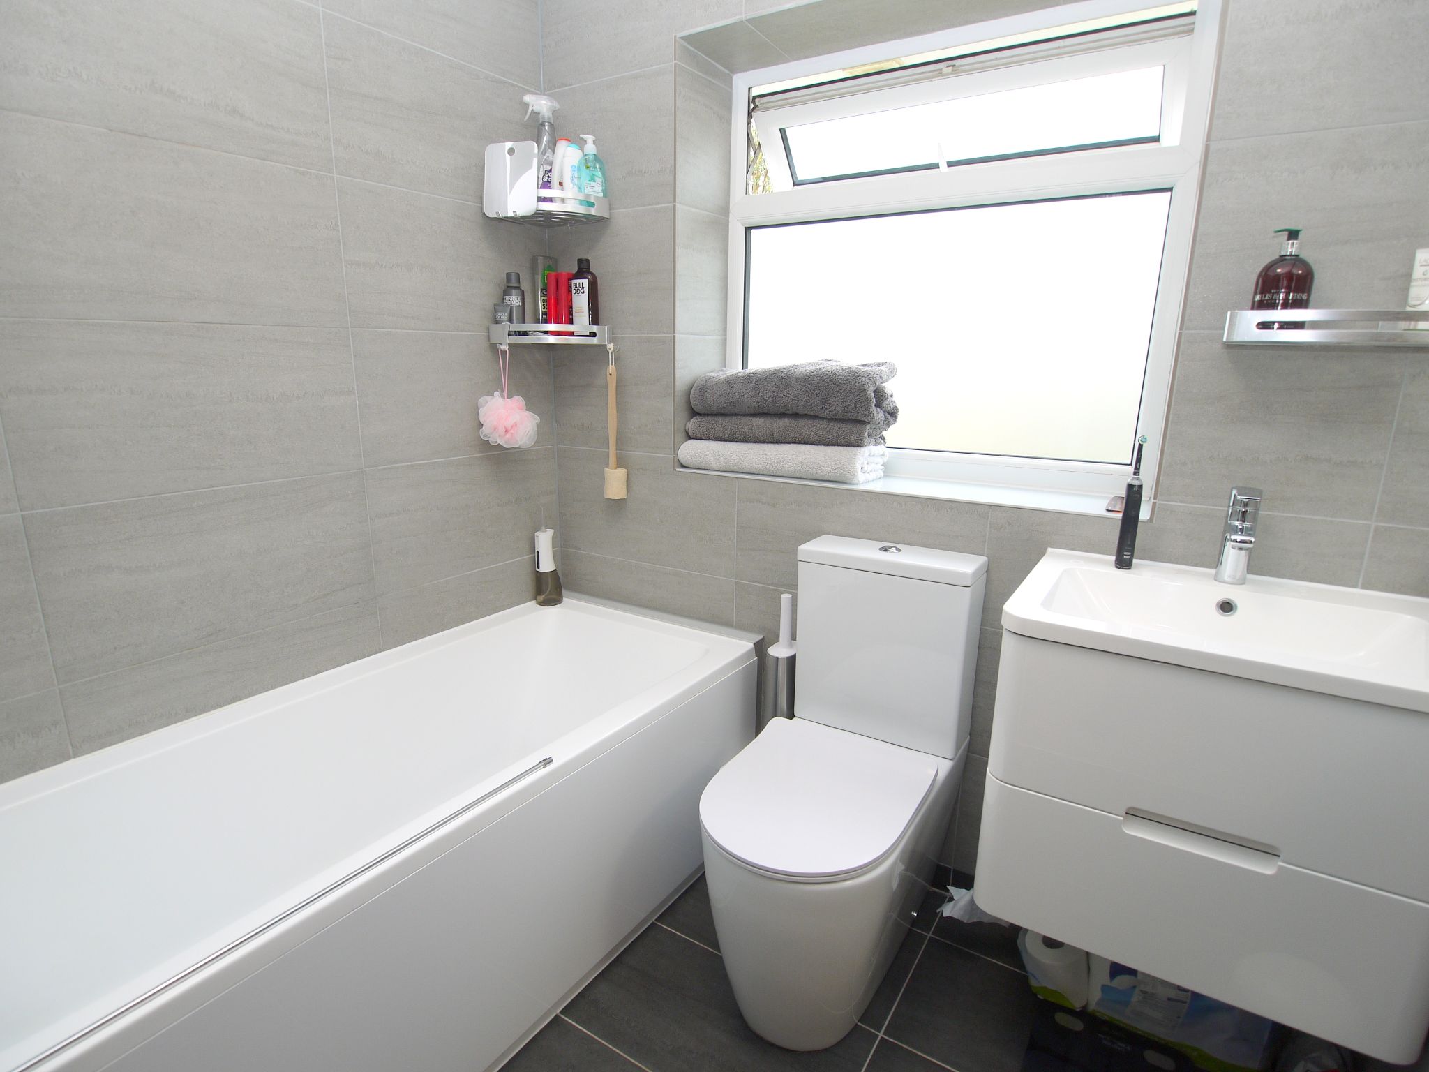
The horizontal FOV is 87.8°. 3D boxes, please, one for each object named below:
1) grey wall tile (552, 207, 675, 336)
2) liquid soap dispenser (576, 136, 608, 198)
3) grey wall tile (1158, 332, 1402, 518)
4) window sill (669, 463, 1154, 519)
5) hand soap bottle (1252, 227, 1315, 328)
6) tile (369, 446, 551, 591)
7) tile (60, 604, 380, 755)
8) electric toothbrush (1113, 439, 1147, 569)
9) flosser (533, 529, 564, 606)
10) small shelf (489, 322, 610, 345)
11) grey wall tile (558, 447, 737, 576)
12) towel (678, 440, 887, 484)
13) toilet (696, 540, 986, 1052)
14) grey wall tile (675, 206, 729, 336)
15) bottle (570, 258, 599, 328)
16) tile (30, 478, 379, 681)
[{"bbox_3d":[-0.272,-0.673,1.919,0.424,0.300,0.010,9,16,32],"label":"grey wall tile"},{"bbox_3d":[-0.305,-0.893,1.839,0.074,0.180,0.048,-6,15,-25],"label":"liquid soap dispenser"},{"bbox_3d":[0.931,-0.185,1.239,0.303,0.300,0.010,9,16,32],"label":"grey wall tile"},{"bbox_3d":[0.407,-0.127,1.742,1.063,0.015,0.237,9,16,32],"label":"window sill"},{"bbox_3d":[0.889,-0.393,1.157,0.074,0.160,0.050,9,16,31],"label":"hand soap bottle"},{"bbox_3d":[-0.623,-0.060,1.943,0.010,0.302,0.588,9,16,32],"label":"tile"},{"bbox_3d":[-0.943,0.265,1.502,0.010,0.136,0.590,9,16,32],"label":"tile"},{"bbox_3d":[0.752,-0.056,1.332,0.032,0.236,0.034,5,14,16],"label":"electric toothbrush"},{"bbox_3d":[-0.473,0.084,2.120,0.065,0.215,0.083,14,19,43],"label":"flosser"},{"bbox_3d":[-0.433,-0.533,1.973,0.311,0.047,0.220,-2,14,-12],"label":"small shelf"},{"bbox_3d":[-0.200,-0.076,2.025,0.609,0.302,0.010,9,16,32],"label":"grey wall tile"},{"bbox_3d":[0.174,-0.207,1.900,0.480,0.084,0.195,9,16,32],"label":"towel"},{"bbox_3d":[0.235,0.491,1.481,0.370,0.845,0.640,9,16,31],"label":"toilet"},{"bbox_3d":[-0.033,-0.671,1.921,0.010,0.302,0.252,9,16,32],"label":"grey wall tile"},{"bbox_3d":[-0.339,-0.616,1.931,0.073,0.200,0.058,6,15,22],"label":"bottle"},{"bbox_3d":[-0.944,0.054,1.460,0.010,0.302,0.595,9,16,32],"label":"tile"}]

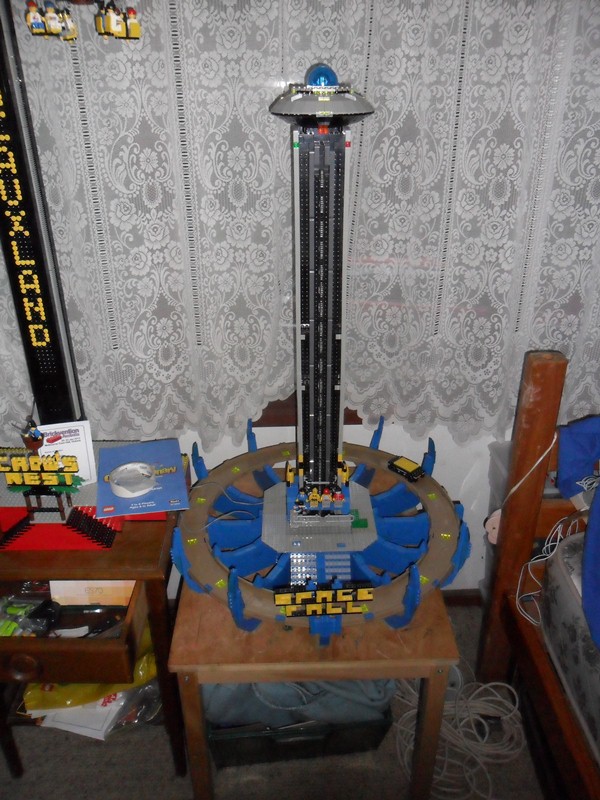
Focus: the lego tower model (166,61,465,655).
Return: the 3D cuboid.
[{"bbox_3d":[0.038,-0.087,1.104,0.600,0.884,0.600,0,28,1],"label":"lego tower model"}]

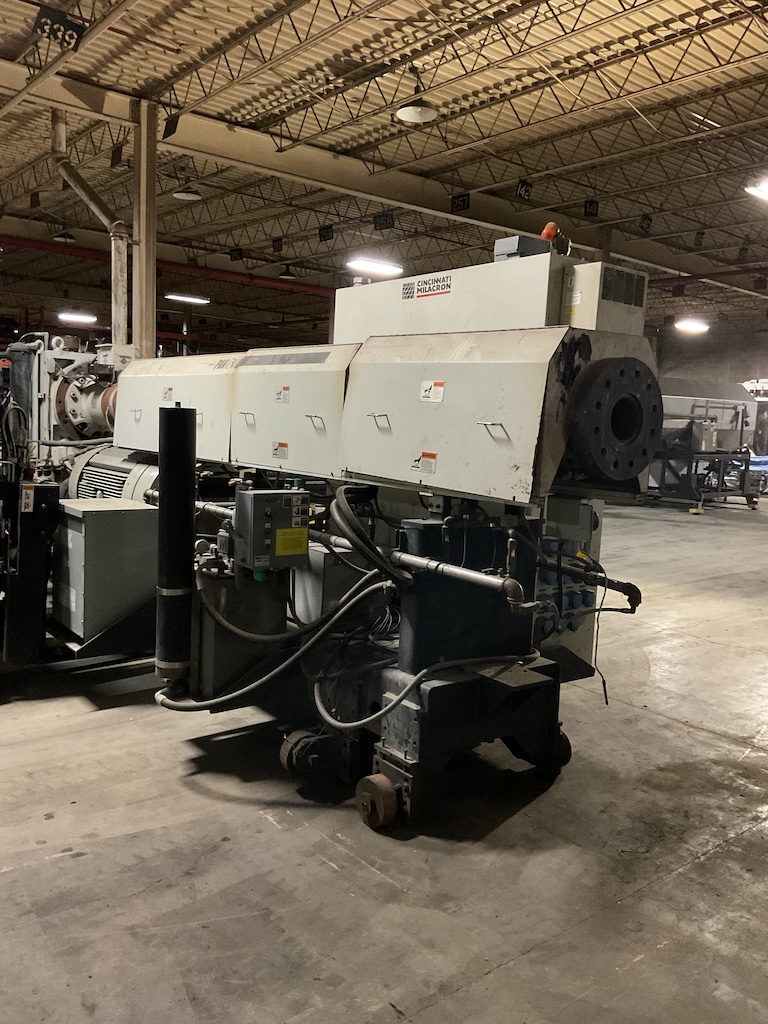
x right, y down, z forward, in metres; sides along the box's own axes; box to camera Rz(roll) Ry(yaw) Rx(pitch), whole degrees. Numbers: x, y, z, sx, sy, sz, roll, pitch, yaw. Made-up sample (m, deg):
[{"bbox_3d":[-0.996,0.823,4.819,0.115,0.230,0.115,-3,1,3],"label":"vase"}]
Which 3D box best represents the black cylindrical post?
[{"bbox_3d":[-1.014,0.159,4.178,0.175,1.355,0.175,3,7,0],"label":"black cylindrical post"}]

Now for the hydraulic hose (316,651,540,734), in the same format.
[{"bbox_3d":[0.227,0.731,3.715,1.000,0.230,0.380,-2,8,-36],"label":"hydraulic hose"}]

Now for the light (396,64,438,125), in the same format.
[{"bbox_3d":[0.334,-4.072,8.270,0.410,0.450,0.410,3,7,0],"label":"light"}]

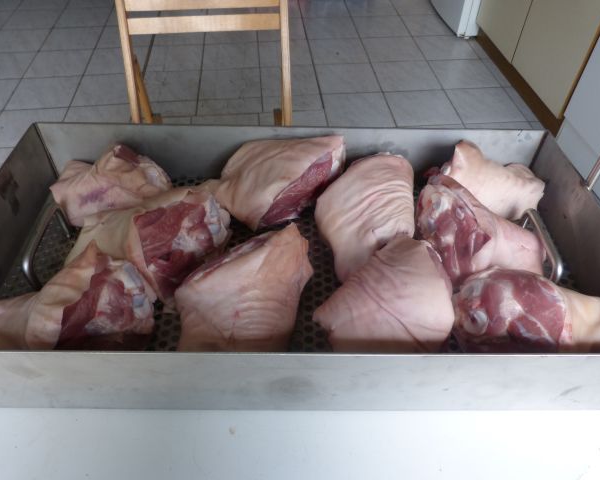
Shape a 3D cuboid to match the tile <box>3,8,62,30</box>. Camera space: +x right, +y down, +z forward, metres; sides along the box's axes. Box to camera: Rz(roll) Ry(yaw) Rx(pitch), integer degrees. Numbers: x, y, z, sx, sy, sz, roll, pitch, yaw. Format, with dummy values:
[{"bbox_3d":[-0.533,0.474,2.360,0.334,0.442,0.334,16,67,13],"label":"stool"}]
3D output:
[{"bbox_3d":[-1.696,-1.411,2.960,0.308,0.010,0.308,-4,48,-4],"label":"tile"}]

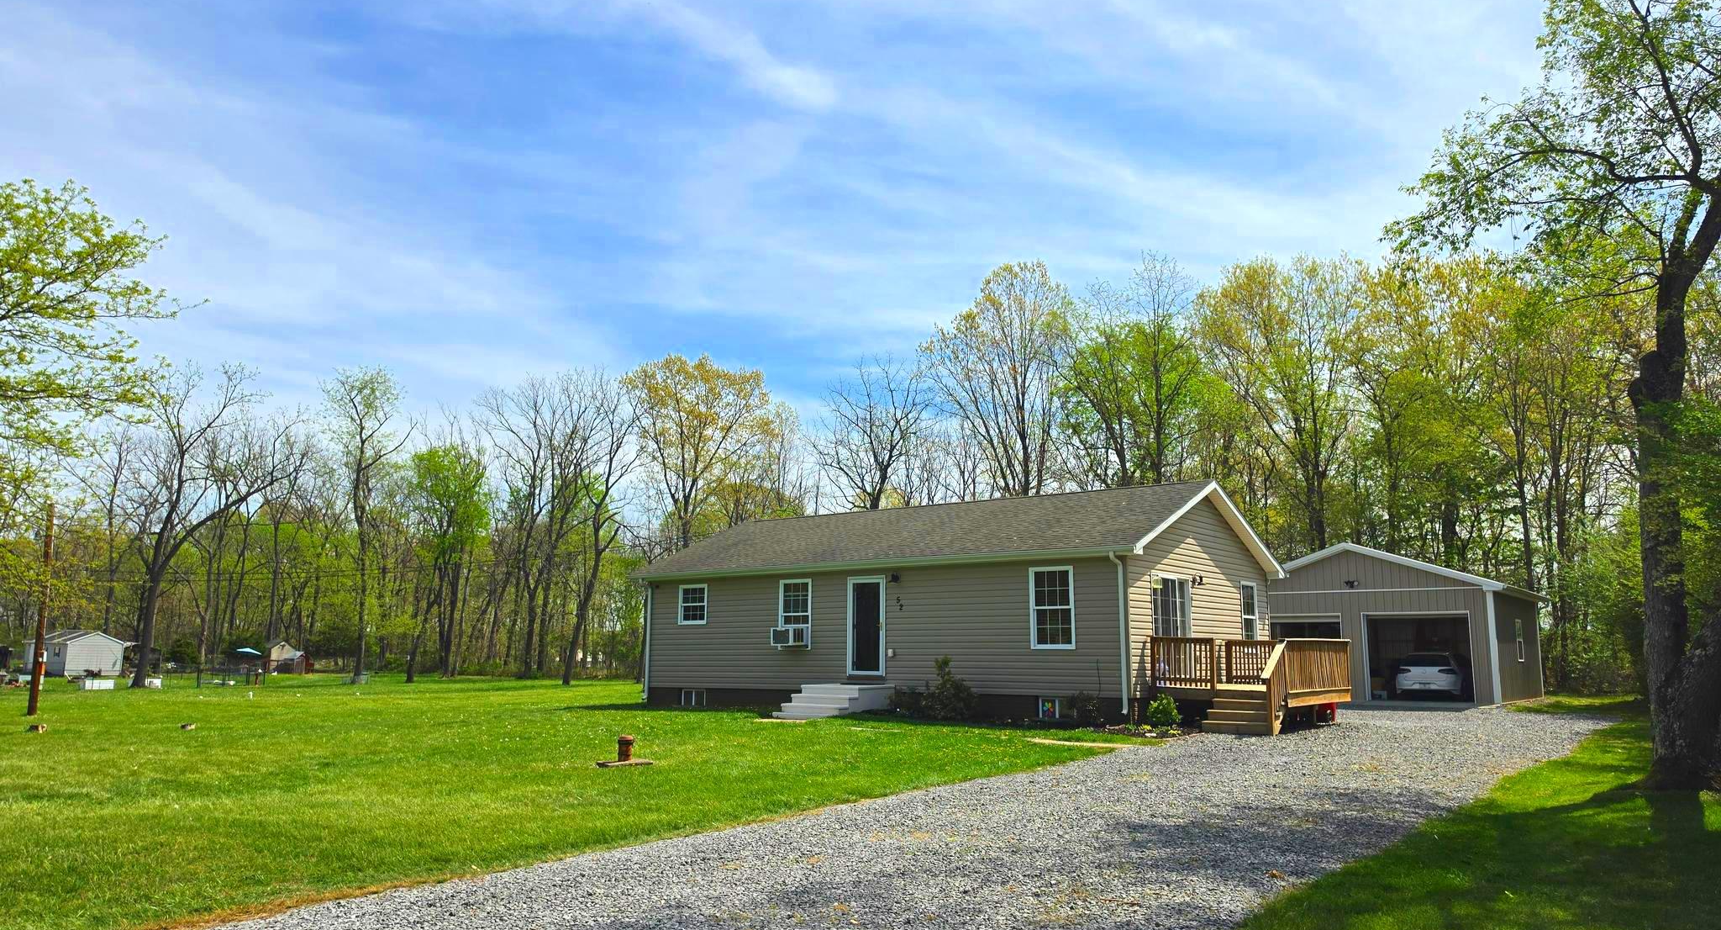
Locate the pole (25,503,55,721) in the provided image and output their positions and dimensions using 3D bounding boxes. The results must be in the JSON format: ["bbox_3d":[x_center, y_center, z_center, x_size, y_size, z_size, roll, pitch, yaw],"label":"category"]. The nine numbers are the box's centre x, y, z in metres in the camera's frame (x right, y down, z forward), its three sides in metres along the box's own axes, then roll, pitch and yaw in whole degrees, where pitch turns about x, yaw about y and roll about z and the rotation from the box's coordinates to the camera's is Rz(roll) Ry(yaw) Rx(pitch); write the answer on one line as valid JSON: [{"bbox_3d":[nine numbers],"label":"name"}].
[{"bbox_3d":[-19.867,3.466,27.787,0.200,5.173,0.200,6,-11,-35],"label":"pole"}]

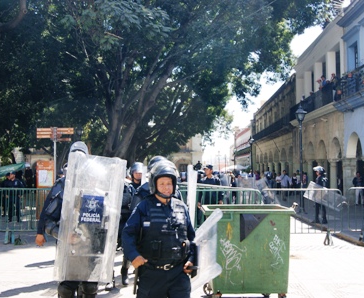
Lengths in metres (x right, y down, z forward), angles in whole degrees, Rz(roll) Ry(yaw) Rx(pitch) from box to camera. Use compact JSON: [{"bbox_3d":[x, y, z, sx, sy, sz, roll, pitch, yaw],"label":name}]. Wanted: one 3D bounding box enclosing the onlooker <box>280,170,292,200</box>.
[{"bbox_3d":[5.695,2.015,28.600,0.580,1.670,0.360,0,-2,9],"label":"onlooker"}]

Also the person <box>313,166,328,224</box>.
[{"bbox_3d":[4.269,1.427,16.100,0.480,1.770,0.550,1,-2,-18],"label":"person"}]

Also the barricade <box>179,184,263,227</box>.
[{"bbox_3d":[0.847,1.480,11.800,2.000,1.200,0.500,0,-2,7],"label":"barricade"}]

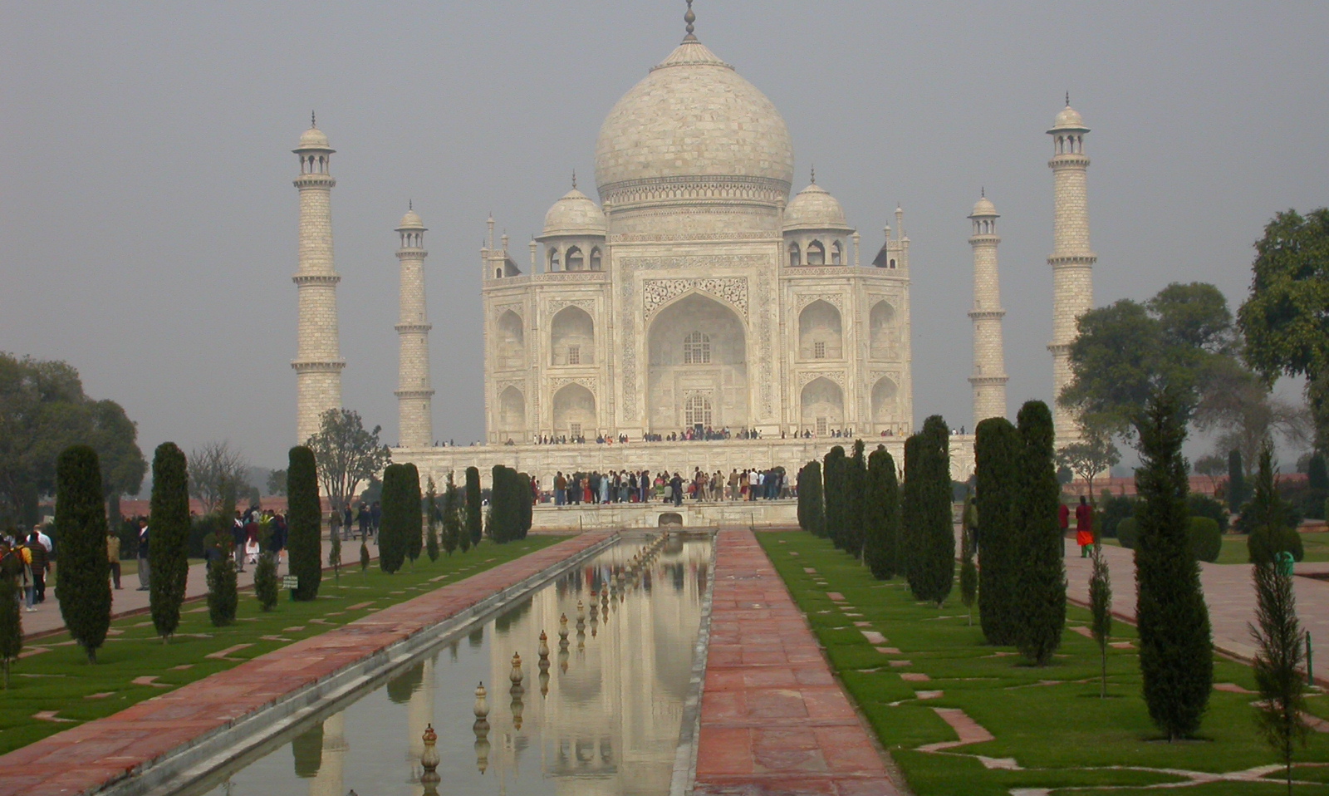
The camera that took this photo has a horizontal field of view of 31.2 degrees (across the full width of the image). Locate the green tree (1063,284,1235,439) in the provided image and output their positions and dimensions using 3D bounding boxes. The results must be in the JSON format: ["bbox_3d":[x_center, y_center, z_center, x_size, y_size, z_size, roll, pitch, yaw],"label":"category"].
[{"bbox_3d":[30.468,-0.110,149.414,10.992,14.209,10.992,-1,-2,1],"label":"green tree"}]

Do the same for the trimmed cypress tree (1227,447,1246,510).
[{"bbox_3d":[31.727,4.566,132.120,1.037,3.543,1.037,-2,-2,13],"label":"trimmed cypress tree"}]

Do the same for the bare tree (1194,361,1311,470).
[{"bbox_3d":[39.997,2.394,161.775,7.895,9.812,7.500,-2,-2,14],"label":"bare tree"}]

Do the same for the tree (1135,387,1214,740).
[{"bbox_3d":[4.361,1.422,20.365,0.653,3.014,0.653,-1,-2,1],"label":"tree"}]

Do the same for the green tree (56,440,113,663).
[{"bbox_3d":[-8.570,2.293,35.089,0.825,3.194,0.825,-1,-2,-14],"label":"green tree"}]

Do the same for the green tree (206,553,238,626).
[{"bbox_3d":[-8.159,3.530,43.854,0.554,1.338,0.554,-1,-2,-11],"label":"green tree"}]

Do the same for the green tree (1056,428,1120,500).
[{"bbox_3d":[26.191,4.459,147.353,4.002,5.125,4.002,-1,-2,1],"label":"green tree"}]

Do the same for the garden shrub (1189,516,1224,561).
[{"bbox_3d":[14.086,3.739,63.223,1.434,1.217,1.434,-2,-2,12],"label":"garden shrub"}]

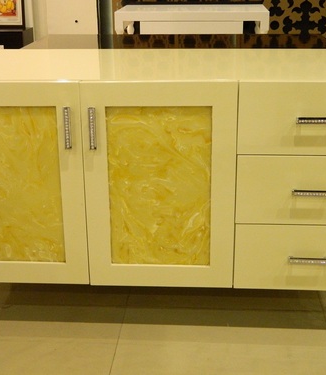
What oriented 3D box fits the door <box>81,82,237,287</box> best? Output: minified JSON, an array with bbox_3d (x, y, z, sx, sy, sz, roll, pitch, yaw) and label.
[{"bbox_3d":[-0.007,0.006,1.822,0.406,0.580,0.040,1,19,4],"label":"door"}]

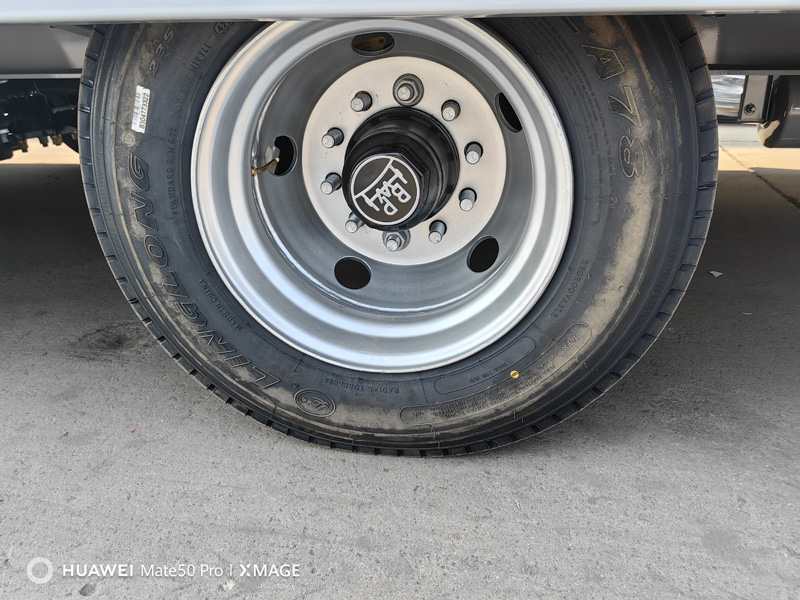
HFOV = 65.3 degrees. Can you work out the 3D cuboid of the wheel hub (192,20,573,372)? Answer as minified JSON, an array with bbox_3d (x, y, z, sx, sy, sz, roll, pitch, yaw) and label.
[{"bbox_3d":[-0.013,-0.159,0.859,0.470,0.470,0.225,3,24,8],"label":"wheel hub"}]

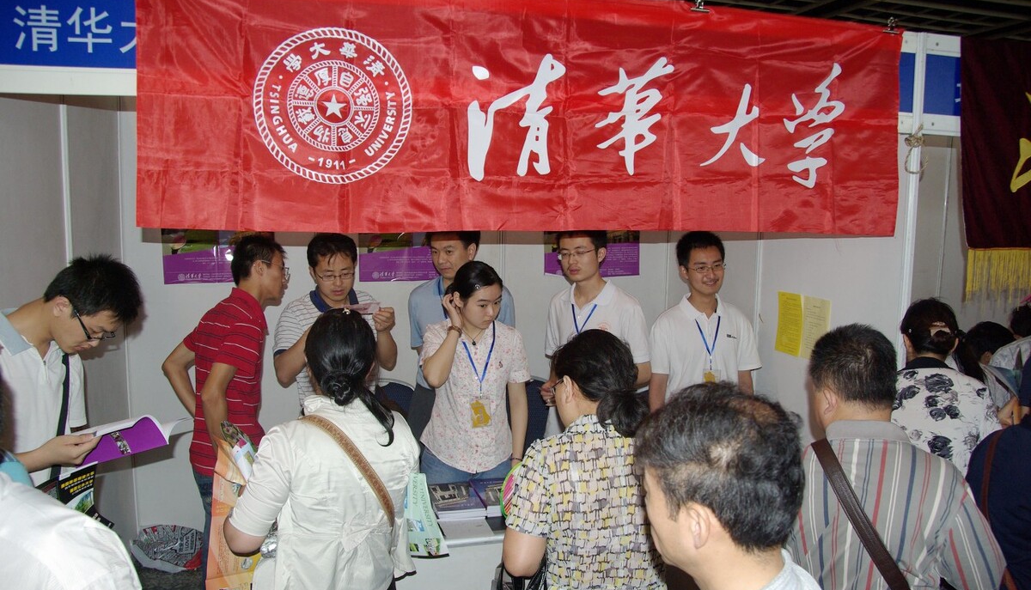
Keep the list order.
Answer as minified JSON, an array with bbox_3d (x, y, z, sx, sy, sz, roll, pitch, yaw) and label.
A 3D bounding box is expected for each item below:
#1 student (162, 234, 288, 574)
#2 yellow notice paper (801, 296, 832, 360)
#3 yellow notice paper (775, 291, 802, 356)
[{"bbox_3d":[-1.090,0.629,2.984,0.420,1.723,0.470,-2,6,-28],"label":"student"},{"bbox_3d":[1.258,0.148,3.253,0.006,0.268,0.180,-1,5,-15],"label":"yellow notice paper"},{"bbox_3d":[1.210,0.129,3.436,0.006,0.268,0.180,-1,5,-15],"label":"yellow notice paper"}]

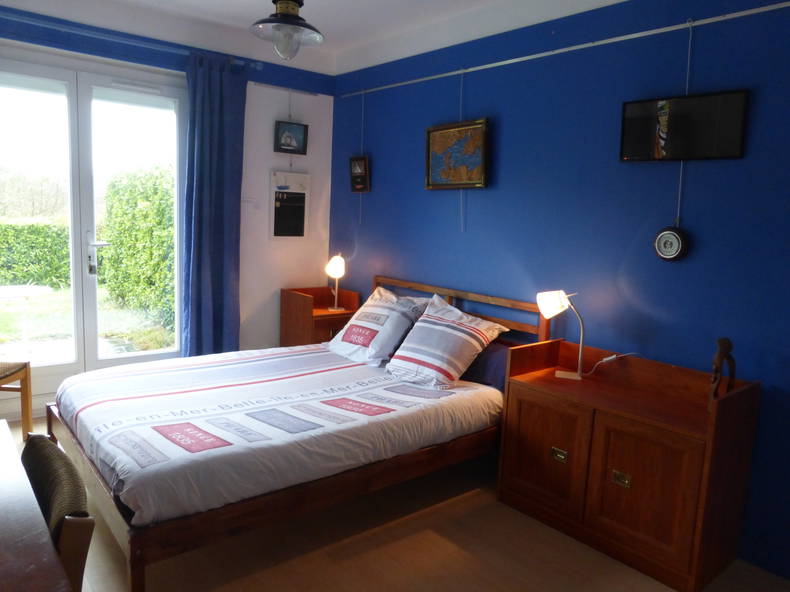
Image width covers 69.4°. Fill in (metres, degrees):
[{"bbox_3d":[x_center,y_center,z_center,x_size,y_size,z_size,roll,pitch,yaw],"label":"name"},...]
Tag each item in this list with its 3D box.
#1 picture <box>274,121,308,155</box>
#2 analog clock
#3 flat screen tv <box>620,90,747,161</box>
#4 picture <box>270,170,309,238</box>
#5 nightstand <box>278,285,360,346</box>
[{"bbox_3d":[-0.775,-1.173,4.258,0.276,0.224,0.025,-4,11,-40],"label":"picture"},{"bbox_3d":[1.204,-0.229,2.502,0.040,0.143,0.143,-4,11,-40],"label":"analog clock"},{"bbox_3d":[1.223,-0.712,2.442,0.035,0.261,0.517,-4,11,-40],"label":"flat screen tv"},{"bbox_3d":[-0.795,-0.684,4.335,0.327,0.491,0.020,-4,11,-40],"label":"picture"},{"bbox_3d":[-0.585,0.333,4.397,0.425,0.746,0.460,-4,11,-40],"label":"nightstand"}]

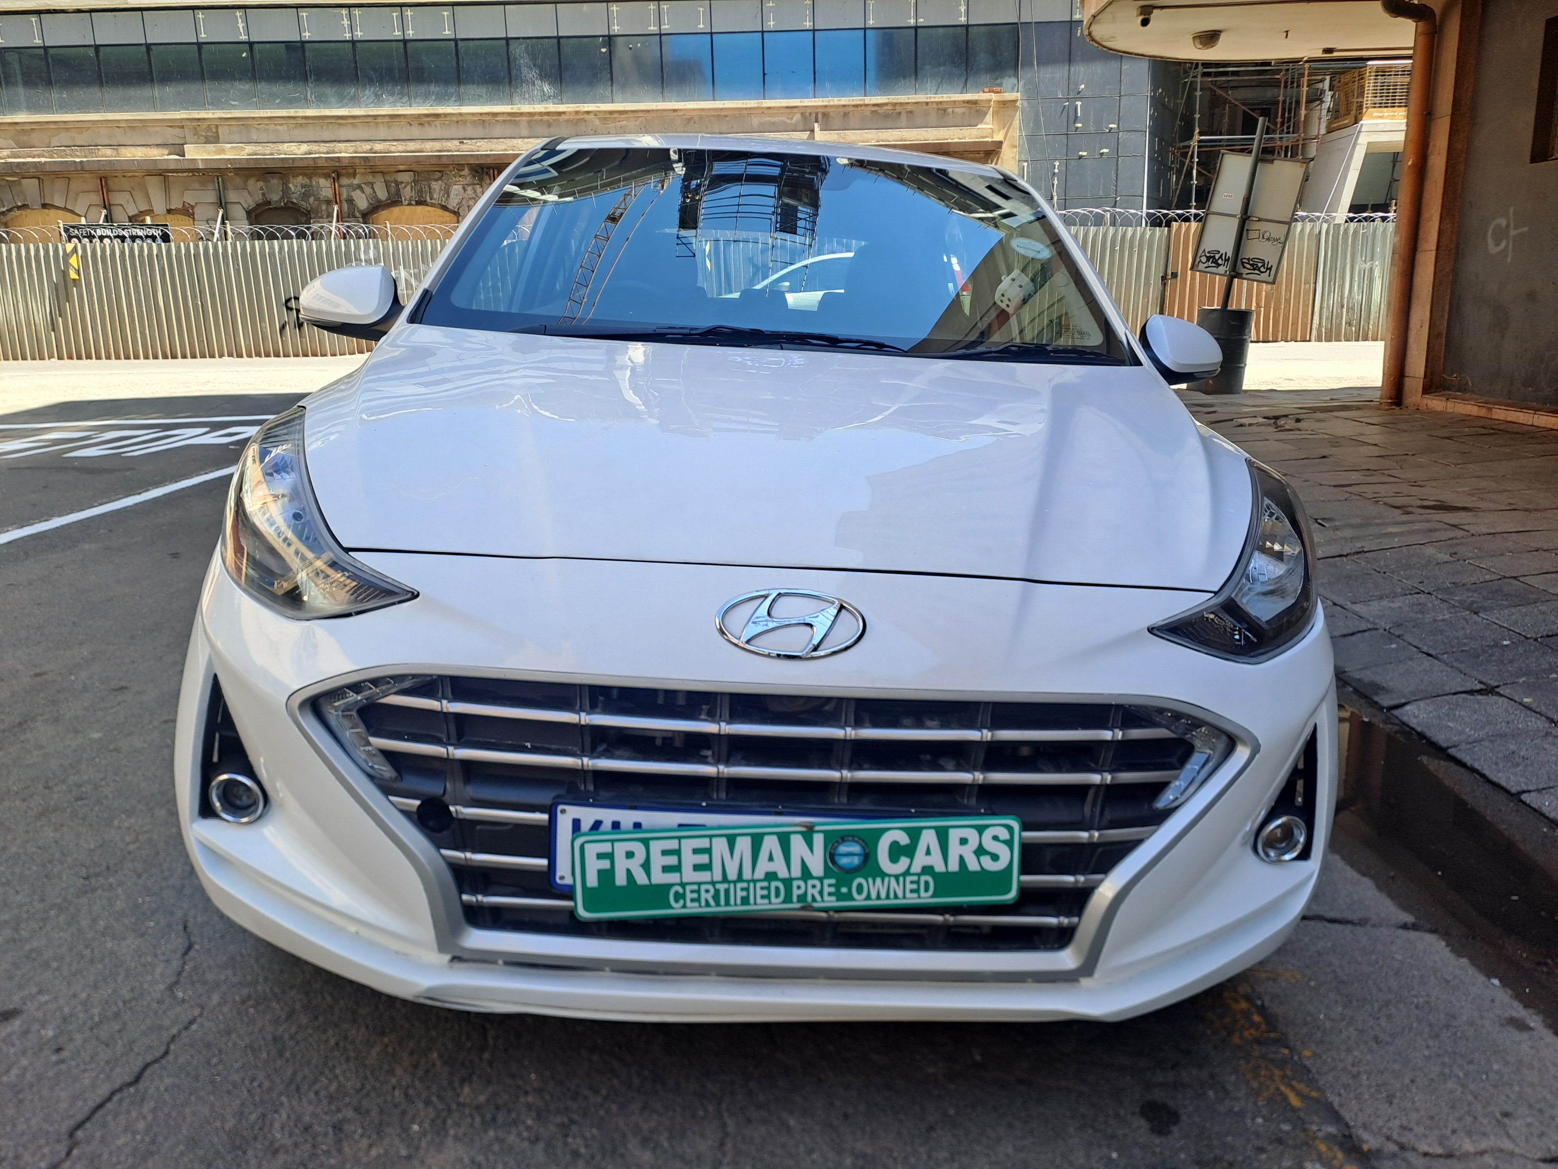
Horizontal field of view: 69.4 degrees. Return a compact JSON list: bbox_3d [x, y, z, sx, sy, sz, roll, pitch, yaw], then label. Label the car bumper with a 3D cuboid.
[{"bbox_3d":[-0.002,0.228,1.427,1.630,0.550,0.470,3,12,-3],"label":"car bumper"}]

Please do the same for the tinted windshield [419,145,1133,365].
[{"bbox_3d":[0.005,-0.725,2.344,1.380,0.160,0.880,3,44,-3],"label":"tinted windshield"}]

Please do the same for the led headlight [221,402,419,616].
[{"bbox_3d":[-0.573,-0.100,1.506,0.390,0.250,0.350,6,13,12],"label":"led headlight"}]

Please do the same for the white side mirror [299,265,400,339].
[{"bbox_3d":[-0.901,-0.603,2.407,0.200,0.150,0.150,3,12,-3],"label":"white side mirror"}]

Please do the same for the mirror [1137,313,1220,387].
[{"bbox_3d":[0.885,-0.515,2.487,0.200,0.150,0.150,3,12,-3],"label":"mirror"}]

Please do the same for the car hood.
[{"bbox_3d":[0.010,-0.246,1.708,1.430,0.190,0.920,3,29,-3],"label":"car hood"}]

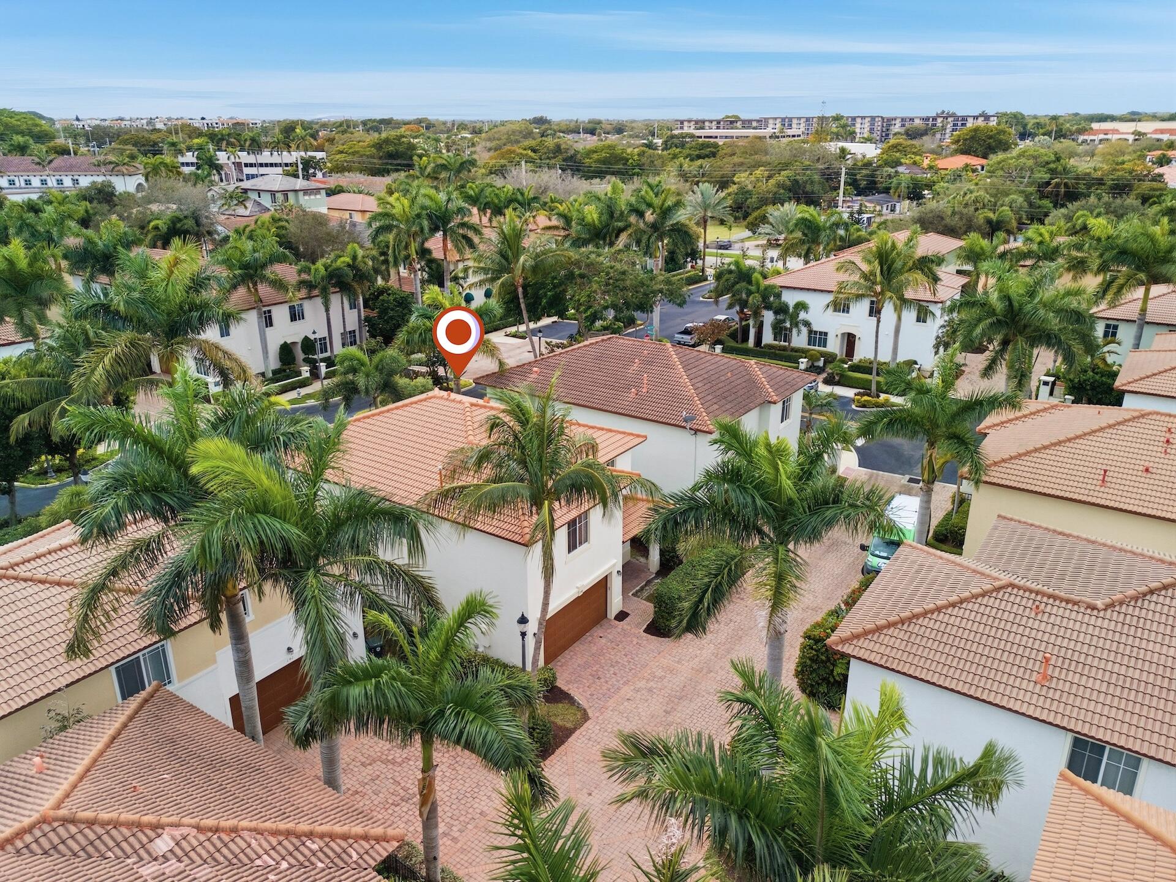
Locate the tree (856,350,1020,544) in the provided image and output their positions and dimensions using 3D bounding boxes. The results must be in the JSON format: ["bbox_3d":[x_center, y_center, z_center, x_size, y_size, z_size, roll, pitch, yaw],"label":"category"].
[{"bbox_3d":[16.805,0.729,39.804,7.010,10.240,7.010,9,23,23],"label":"tree"}]

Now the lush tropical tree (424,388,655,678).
[{"bbox_3d":[-1.977,4.266,32.735,8.280,12.520,8.080,0,20,0],"label":"lush tropical tree"}]

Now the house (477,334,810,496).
[{"bbox_3d":[3.839,-2.392,51.115,16.400,8.000,13.300,14,25,33],"label":"house"}]

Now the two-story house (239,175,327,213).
[{"bbox_3d":[-59.500,-46.700,159.000,12.500,10.000,12.500,12,24,28],"label":"two-story house"}]

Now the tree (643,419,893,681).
[{"bbox_3d":[6.035,5.957,27.656,7.880,13.130,7.680,0,20,0],"label":"tree"}]

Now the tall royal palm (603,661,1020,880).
[{"bbox_3d":[4.474,11.147,16.575,7.580,11.720,7.370,0,20,0],"label":"tall royal palm"}]

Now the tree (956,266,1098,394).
[{"bbox_3d":[32.960,-7.814,61.555,8.990,10.680,8.990,11,24,27],"label":"tree"}]

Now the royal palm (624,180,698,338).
[{"bbox_3d":[7.140,-17.311,80.116,6.770,15.180,6.770,2,21,5],"label":"royal palm"}]

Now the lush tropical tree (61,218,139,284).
[{"bbox_3d":[-46.670,-15.561,79.692,6.300,12.220,6.300,-12,24,-28],"label":"lush tropical tree"}]

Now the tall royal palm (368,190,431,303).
[{"bbox_3d":[-20.613,-21.247,92.346,6.510,13.810,6.510,-4,21,-12],"label":"tall royal palm"}]

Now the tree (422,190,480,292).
[{"bbox_3d":[-17.160,-23.953,101.911,7.070,13.640,7.070,0,20,0],"label":"tree"}]

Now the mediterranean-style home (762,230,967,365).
[{"bbox_3d":[28.720,-14.755,85.782,18.180,8.690,14.640,9,22,23],"label":"mediterranean-style home"}]

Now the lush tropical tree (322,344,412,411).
[{"bbox_3d":[-17.482,-4.841,65.209,6.870,5.560,6.670,0,20,0],"label":"lush tropical tree"}]

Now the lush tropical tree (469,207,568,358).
[{"bbox_3d":[-5.826,-13.962,73.436,8.500,13.690,8.500,-2,21,-4],"label":"lush tropical tree"}]

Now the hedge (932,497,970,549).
[{"bbox_3d":[19.777,4.195,43.171,1.900,1.360,4.000,14,25,33],"label":"hedge"}]

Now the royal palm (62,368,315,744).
[{"bbox_3d":[-13.319,5.159,28.823,8.180,13.840,8.080,0,20,0],"label":"royal palm"}]

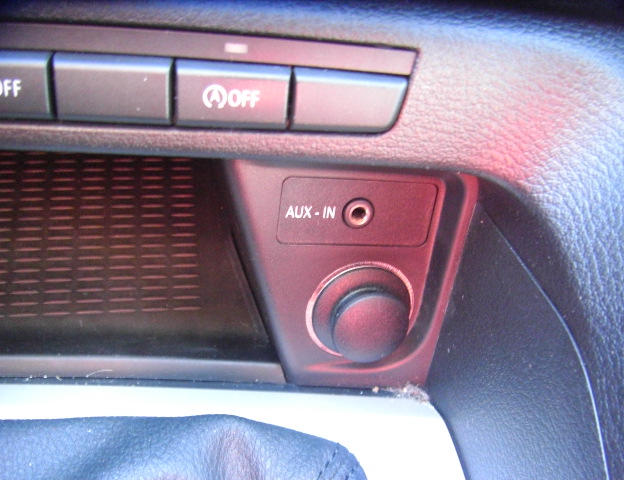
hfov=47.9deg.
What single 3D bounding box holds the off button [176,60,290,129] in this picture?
[{"bbox_3d":[-0.019,-0.034,0.166,0.026,0.015,0.007,1,16,-10],"label":"off button"}]

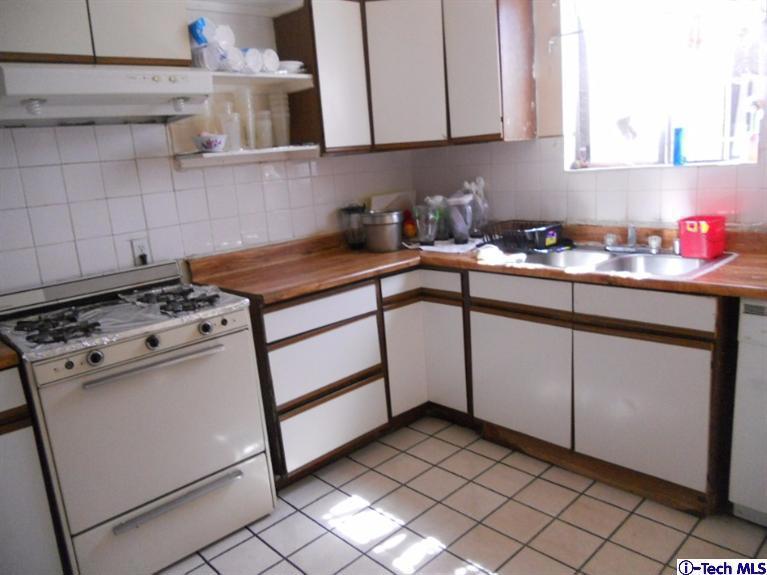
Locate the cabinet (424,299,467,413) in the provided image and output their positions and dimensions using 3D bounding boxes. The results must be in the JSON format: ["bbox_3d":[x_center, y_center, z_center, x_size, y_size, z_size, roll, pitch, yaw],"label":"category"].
[{"bbox_3d":[0.477,0.313,3.200,0.450,0.551,0.265,-16,17,-41],"label":"cabinet"}]

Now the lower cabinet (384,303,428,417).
[{"bbox_3d":[-0.030,0.349,3.218,0.273,0.551,0.450,-16,17,-41],"label":"lower cabinet"}]

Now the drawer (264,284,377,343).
[{"bbox_3d":[-0.399,0.089,2.805,0.617,0.126,0.420,-16,17,-41],"label":"drawer"}]

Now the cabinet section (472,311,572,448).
[{"bbox_3d":[0.774,0.375,2.902,0.400,0.556,0.540,-16,17,-41],"label":"cabinet section"}]

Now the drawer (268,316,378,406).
[{"bbox_3d":[-0.382,0.300,2.852,0.617,0.244,0.420,-16,17,-41],"label":"drawer"}]

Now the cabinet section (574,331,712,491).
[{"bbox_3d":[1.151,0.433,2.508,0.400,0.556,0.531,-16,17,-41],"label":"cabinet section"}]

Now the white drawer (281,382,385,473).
[{"bbox_3d":[-0.358,0.603,2.920,0.617,0.236,0.420,-16,17,-41],"label":"white drawer"}]

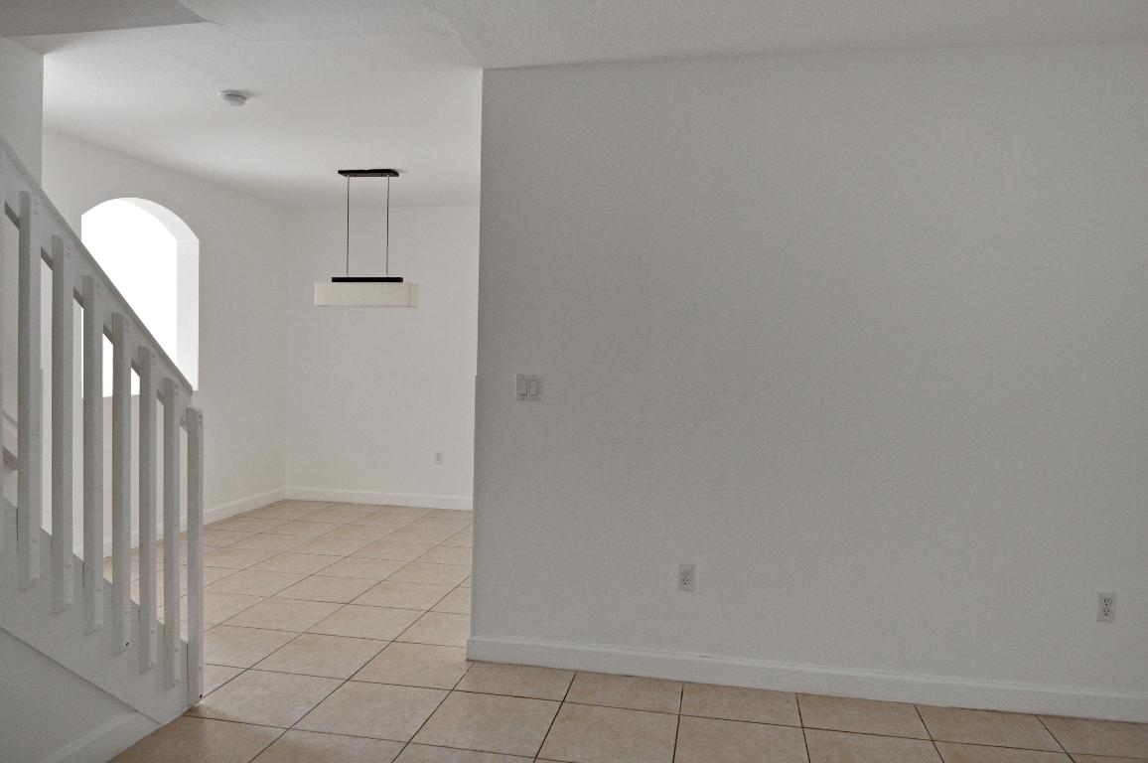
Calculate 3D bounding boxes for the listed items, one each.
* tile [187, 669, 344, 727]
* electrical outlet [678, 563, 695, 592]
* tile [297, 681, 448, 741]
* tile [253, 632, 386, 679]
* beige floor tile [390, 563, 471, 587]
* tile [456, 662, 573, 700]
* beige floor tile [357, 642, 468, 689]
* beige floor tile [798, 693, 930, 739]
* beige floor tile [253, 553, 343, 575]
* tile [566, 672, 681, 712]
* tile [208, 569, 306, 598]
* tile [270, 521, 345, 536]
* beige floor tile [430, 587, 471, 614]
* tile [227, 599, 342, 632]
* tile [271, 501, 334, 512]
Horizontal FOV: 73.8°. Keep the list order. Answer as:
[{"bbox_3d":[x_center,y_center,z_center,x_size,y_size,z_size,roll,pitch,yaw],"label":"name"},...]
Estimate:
[{"bbox_3d":[-1.207,1.247,3.007,0.454,0.013,0.454,2,1,10],"label":"tile"},{"bbox_3d":[0.475,0.825,3.213,0.070,0.114,0.010,2,2,11],"label":"electrical outlet"},{"bbox_3d":[-0.759,1.262,2.920,0.455,0.012,0.446,2,2,11],"label":"tile"},{"bbox_3d":[-1.127,1.239,3.458,0.454,0.013,0.454,2,1,10],"label":"tile"},{"bbox_3d":[-0.888,1.211,4.802,0.453,0.010,0.453,2,1,10],"label":"beige floor tile"},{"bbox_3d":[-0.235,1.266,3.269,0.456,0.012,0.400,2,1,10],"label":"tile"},{"bbox_3d":[-0.676,1.250,3.373,0.453,0.010,0.453,2,1,10],"label":"beige floor tile"},{"bbox_3d":[1.111,1.306,2.989,0.453,0.010,0.316,2,1,10],"label":"beige floor tile"},{"bbox_3d":[-1.789,1.189,4.966,0.454,0.013,0.454,2,1,10],"label":"beige floor tile"},{"bbox_3d":[0.210,1.282,3.148,0.454,0.013,0.308,2,1,10],"label":"tile"},{"bbox_3d":[-1.857,1.188,4.472,0.455,0.012,0.446,2,2,11],"label":"tile"},{"bbox_3d":[-2.057,1.138,5.853,0.455,0.012,0.446,2,2,11],"label":"tile"},{"bbox_3d":[-0.511,1.224,4.215,0.455,0.012,0.446,2,2,11],"label":"beige floor tile"},{"bbox_3d":[-1.491,1.212,3.955,0.455,0.012,0.446,2,2,11],"label":"tile"},{"bbox_3d":[-2.373,1.122,6.898,0.453,0.010,0.412,2,1,10],"label":"tile"}]

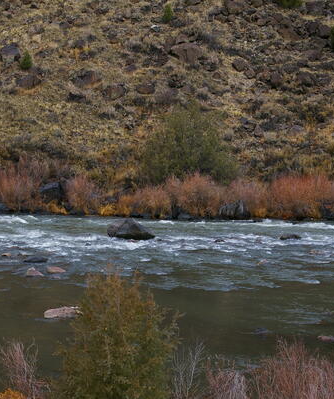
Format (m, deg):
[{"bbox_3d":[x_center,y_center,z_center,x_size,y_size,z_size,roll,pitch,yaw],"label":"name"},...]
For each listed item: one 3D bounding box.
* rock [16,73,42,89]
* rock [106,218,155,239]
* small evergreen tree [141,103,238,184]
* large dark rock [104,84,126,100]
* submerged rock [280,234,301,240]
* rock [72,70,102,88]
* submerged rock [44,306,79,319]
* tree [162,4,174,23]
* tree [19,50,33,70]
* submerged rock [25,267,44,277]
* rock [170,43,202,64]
[{"bbox_3d":[-9.201,-7.884,74.388,1.724,0.976,1.293,0,6,0],"label":"rock"},{"bbox_3d":[-1.633,1.380,51.315,2.173,0.817,1.629,0,6,0],"label":"rock"},{"bbox_3d":[1.371,-3.405,68.000,5.851,4.996,5.383,0,5,0],"label":"small evergreen tree"},{"bbox_3d":[-3.459,-7.083,73.856,1.482,0.994,1.186,0,6,0],"label":"large dark rock"},{"bbox_3d":[5.595,1.720,50.347,0.986,0.283,0.690,0,6,0],"label":"submerged rock"},{"bbox_3d":[-5.354,-8.007,74.440,1.957,1.134,1.468,0,6,0],"label":"rock"},{"bbox_3d":[-3.187,3.490,34.186,1.181,0.340,0.768,0,6,0],"label":"submerged rock"},{"bbox_3d":[0.075,-13.897,83.246,0.818,1.308,0.818,0,6,0],"label":"tree"},{"bbox_3d":[-9.651,-9.565,76.778,0.926,1.303,0.926,0,6,0],"label":"tree"},{"bbox_3d":[-4.834,2.612,40.706,0.657,0.373,0.525,0,5,0],"label":"submerged rock"},{"bbox_3d":[1.424,-10.664,81.500,2.484,1.595,1.863,0,5,0],"label":"rock"}]

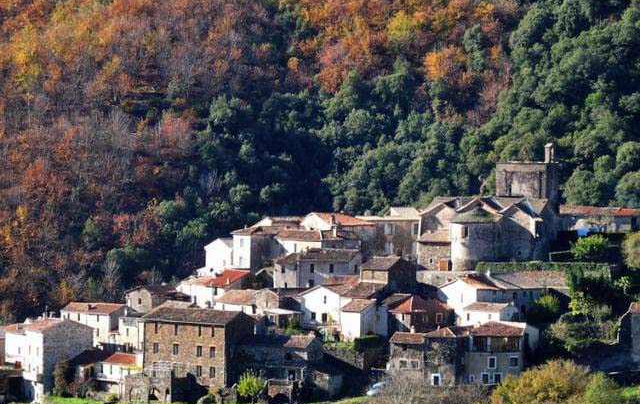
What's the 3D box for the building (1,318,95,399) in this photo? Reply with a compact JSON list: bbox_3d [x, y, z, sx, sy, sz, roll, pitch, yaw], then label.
[{"bbox_3d":[-41.970,24.320,430.000,9.200,11.500,11.300,-1,3,-33],"label":"building"}]

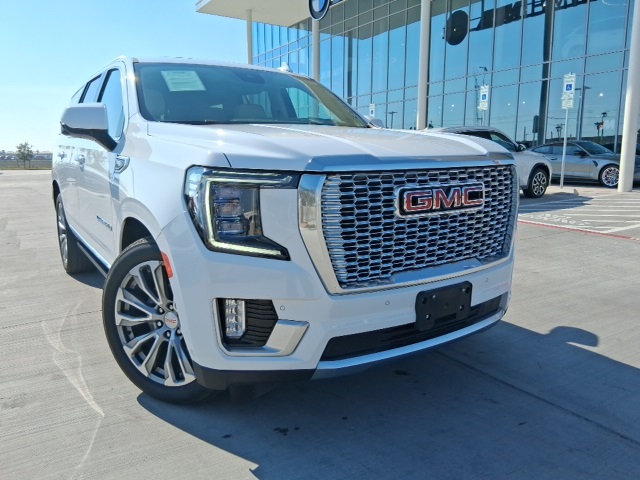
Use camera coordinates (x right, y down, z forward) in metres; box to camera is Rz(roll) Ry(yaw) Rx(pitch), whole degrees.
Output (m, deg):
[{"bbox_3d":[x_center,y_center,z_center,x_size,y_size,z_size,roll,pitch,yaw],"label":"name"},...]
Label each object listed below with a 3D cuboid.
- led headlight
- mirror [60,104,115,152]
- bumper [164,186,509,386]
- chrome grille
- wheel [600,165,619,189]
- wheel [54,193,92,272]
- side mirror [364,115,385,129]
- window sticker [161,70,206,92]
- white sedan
[{"bbox_3d":[-0.294,-0.084,1.778,0.340,0.345,0.310,-8,13,-34],"label":"led headlight"},{"bbox_3d":[-1.329,-0.656,2.765,0.280,0.260,0.220,-8,13,-34],"label":"mirror"},{"bbox_3d":[0.354,0.136,2.318,2.000,0.780,0.680,-8,13,-34],"label":"bumper"},{"bbox_3d":[0.471,-0.074,2.103,1.170,0.500,0.170,-8,13,-34],"label":"chrome grille"},{"bbox_3d":[8.095,-1.741,13.255,0.240,0.660,0.660,-7,12,-30],"label":"wheel"},{"bbox_3d":[-2.485,-0.075,4.936,0.260,0.770,0.770,-8,13,-34],"label":"wheel"},{"bbox_3d":[0.412,-0.898,3.932,0.280,0.260,0.220,-8,13,-34],"label":"side mirror"},{"bbox_3d":[-0.905,-1.046,3.174,0.240,0.010,0.200,-12,55,-29],"label":"window sticker"},{"bbox_3d":[3.400,-1.705,11.070,4.600,1.580,1.870,-8,13,-34],"label":"white sedan"}]

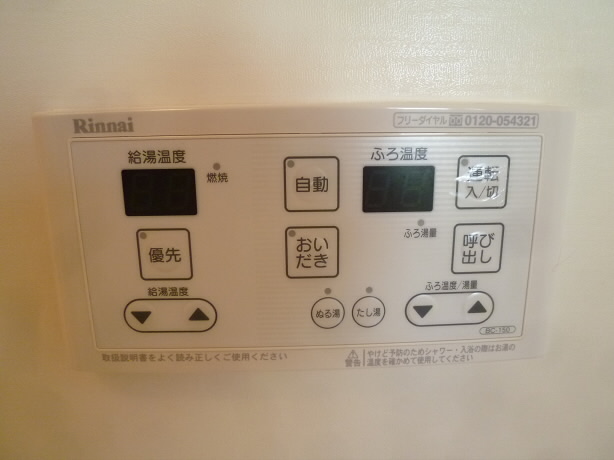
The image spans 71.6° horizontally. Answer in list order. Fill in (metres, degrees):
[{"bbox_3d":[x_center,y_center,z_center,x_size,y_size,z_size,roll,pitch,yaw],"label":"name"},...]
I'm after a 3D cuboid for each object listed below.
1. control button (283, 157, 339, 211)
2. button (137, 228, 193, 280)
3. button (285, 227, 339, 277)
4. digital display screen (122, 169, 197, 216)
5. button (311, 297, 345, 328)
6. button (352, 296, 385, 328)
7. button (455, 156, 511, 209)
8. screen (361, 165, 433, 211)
[{"bbox_3d":[0.002,-0.017,0.161,0.021,0.021,0.004,-1,12,-2],"label":"control button"},{"bbox_3d":[-0.055,0.010,0.165,0.020,0.020,0.004,-1,12,-2],"label":"button"},{"bbox_3d":[0.002,0.009,0.167,0.021,0.021,0.004,-1,12,-2],"label":"button"},{"bbox_3d":[-0.055,-0.014,0.160,0.027,0.018,0.004,-1,12,-2],"label":"digital display screen"},{"bbox_3d":[0.009,0.034,0.173,0.014,0.014,0.004,-1,12,-2],"label":"button"},{"bbox_3d":[0.025,0.034,0.173,0.014,0.014,0.004,-1,12,-2],"label":"button"},{"bbox_3d":[0.068,-0.018,0.164,0.020,0.020,0.004,-1,12,-2],"label":"button"},{"bbox_3d":[0.035,-0.015,0.163,0.028,0.018,0.004,-1,12,-2],"label":"screen"}]

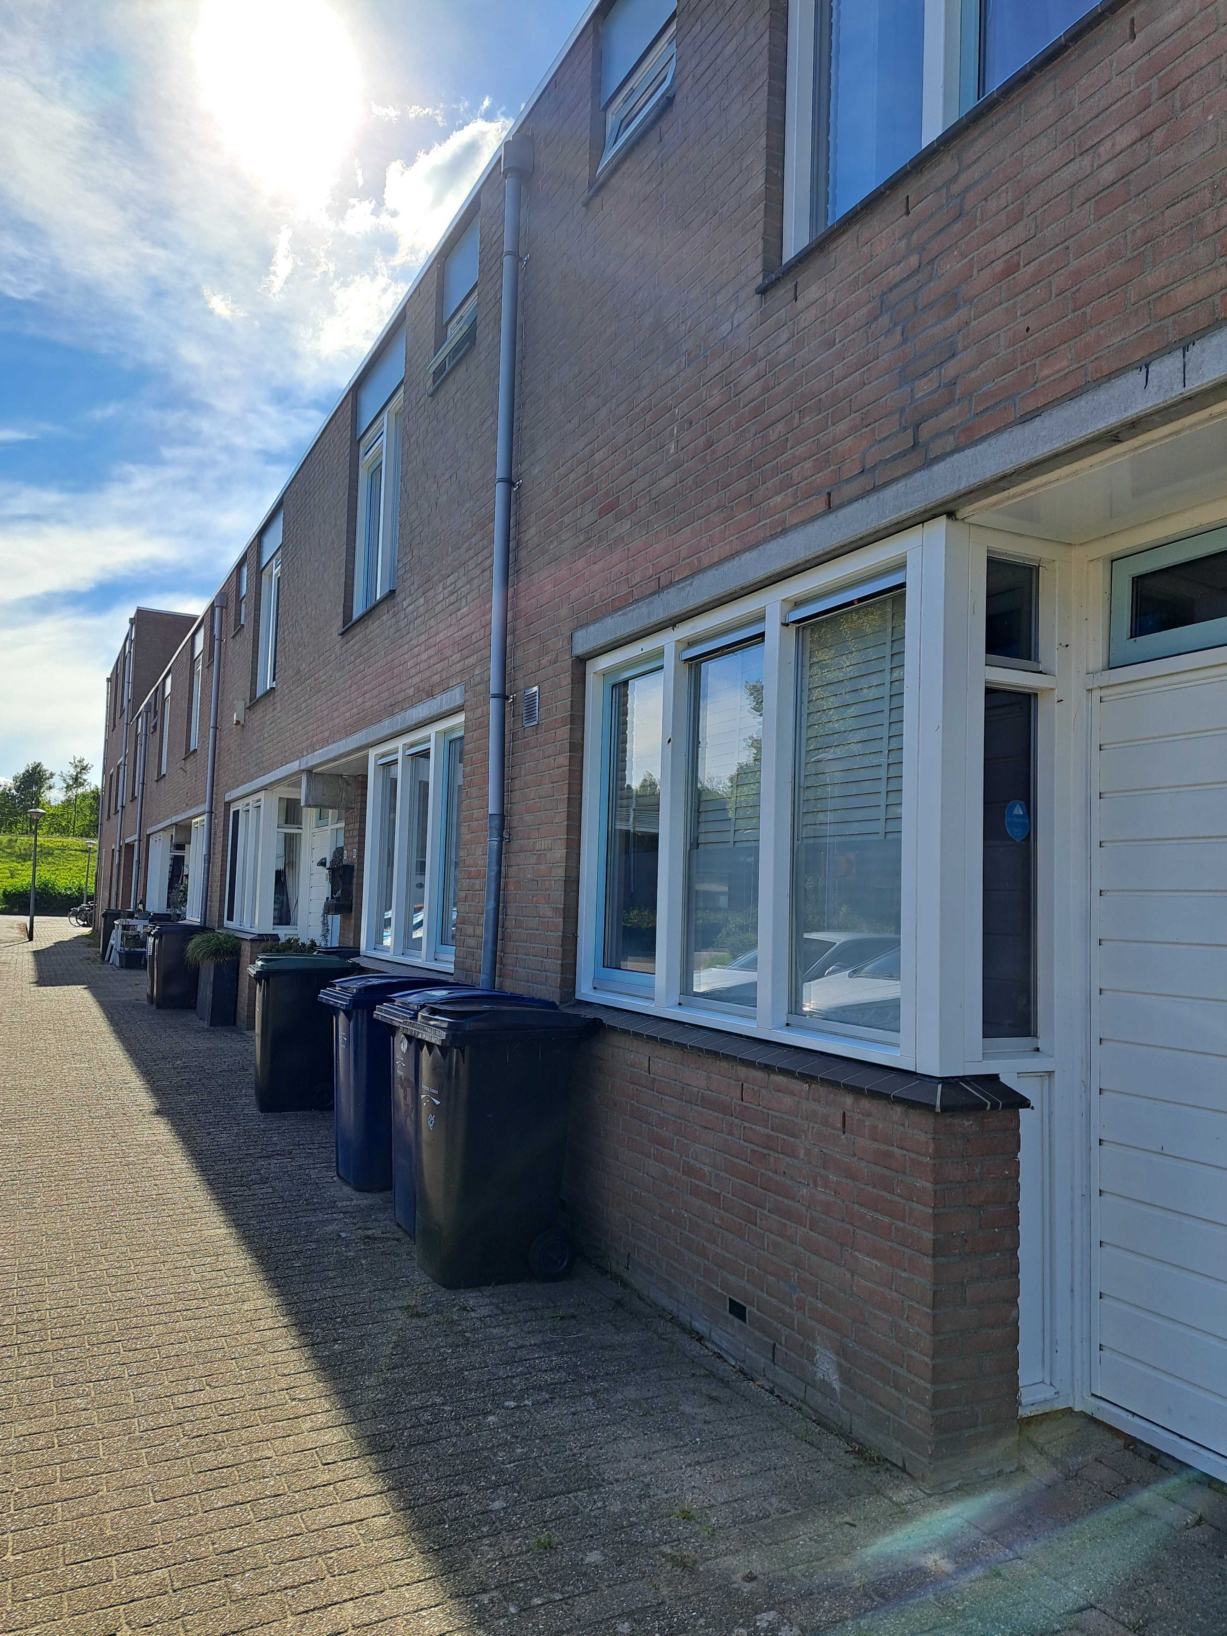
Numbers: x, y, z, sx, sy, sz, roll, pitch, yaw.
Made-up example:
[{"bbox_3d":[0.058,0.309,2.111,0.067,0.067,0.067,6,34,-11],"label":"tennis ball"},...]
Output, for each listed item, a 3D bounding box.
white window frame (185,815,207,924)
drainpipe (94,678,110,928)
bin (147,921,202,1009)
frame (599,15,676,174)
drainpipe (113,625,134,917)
[{"bbox_3d":[-6.076,0.738,16.783,0.144,1.555,2.142,3,-4,-27],"label":"white window frame"},{"bbox_3d":[-18.280,-0.524,40.610,0.160,9.135,0.160,4,-5,-27],"label":"drainpipe"},{"bbox_3d":[-5.560,1.851,14.490,0.700,1.080,0.580,3,-4,-27],"label":"bin"},{"bbox_3d":[0.125,-3.160,4.991,0.134,0.433,0.814,3,-4,-27],"label":"frame"},{"bbox_3d":[-12.974,-1.065,30.038,0.134,8.704,0.165,3,-4,-27],"label":"drainpipe"}]

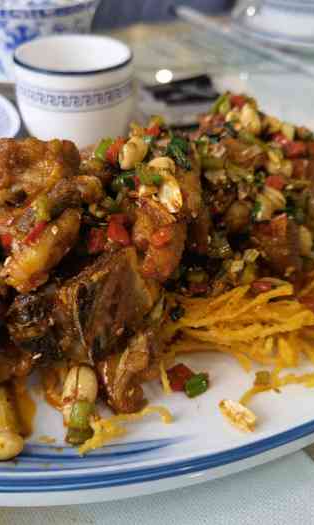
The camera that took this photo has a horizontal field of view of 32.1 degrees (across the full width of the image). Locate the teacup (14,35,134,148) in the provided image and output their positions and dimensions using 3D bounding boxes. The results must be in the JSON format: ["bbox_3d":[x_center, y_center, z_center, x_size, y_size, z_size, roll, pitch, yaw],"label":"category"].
[{"bbox_3d":[-0.052,-0.109,0.360,0.072,0.057,0.072,3,39,0],"label":"teacup"}]

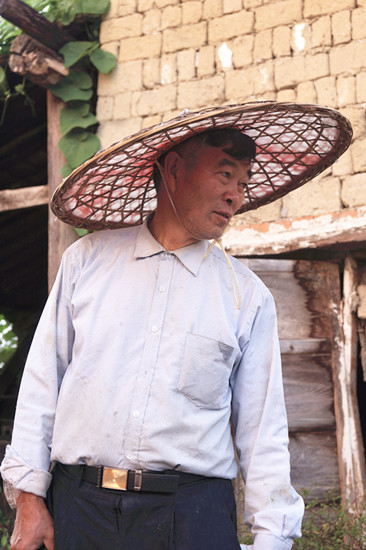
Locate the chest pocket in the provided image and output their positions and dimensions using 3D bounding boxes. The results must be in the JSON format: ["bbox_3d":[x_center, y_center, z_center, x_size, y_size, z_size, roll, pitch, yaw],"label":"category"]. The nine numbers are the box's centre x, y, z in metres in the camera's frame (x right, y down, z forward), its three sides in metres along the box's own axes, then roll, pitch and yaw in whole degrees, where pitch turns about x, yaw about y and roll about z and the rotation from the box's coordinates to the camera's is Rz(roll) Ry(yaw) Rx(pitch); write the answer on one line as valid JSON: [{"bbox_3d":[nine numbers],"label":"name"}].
[{"bbox_3d":[0.044,0.182,1.990,0.112,0.132,0.025,12,-9,-22],"label":"chest pocket"}]

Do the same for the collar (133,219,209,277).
[{"bbox_3d":[-0.021,-0.056,2.060,0.145,0.100,0.140,10,-5,-2],"label":"collar"}]

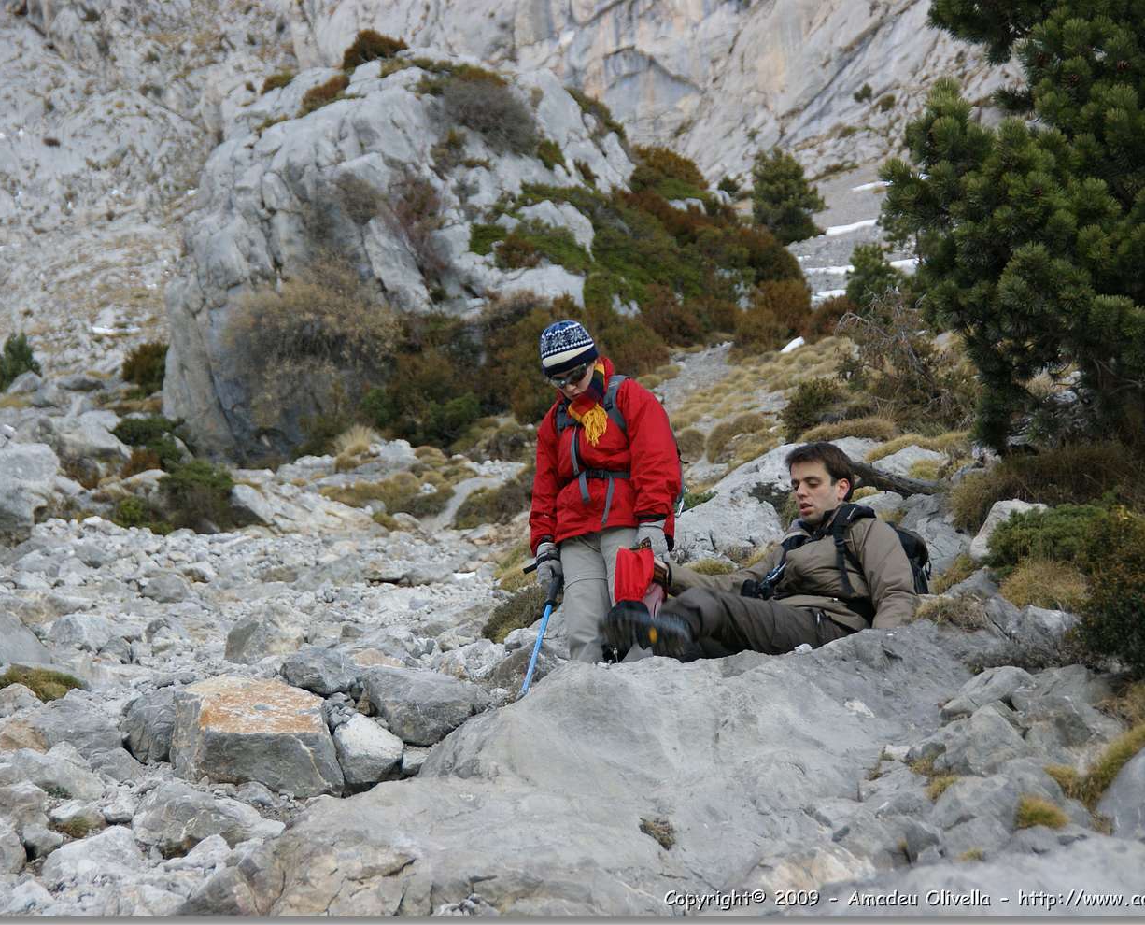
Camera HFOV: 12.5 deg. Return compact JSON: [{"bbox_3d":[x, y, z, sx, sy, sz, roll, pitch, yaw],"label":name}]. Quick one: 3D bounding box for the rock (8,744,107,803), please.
[{"bbox_3d":[-1.630,0.983,16.550,0.311,0.177,0.249,0,-3,0],"label":"rock"}]

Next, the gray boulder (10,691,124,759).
[{"bbox_3d":[-1.657,0.862,17.150,0.373,0.208,0.298,0,-3,0],"label":"gray boulder"}]

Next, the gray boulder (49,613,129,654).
[{"bbox_3d":[-1.727,0.609,18.600,0.288,0.148,0.231,0,-4,0],"label":"gray boulder"}]

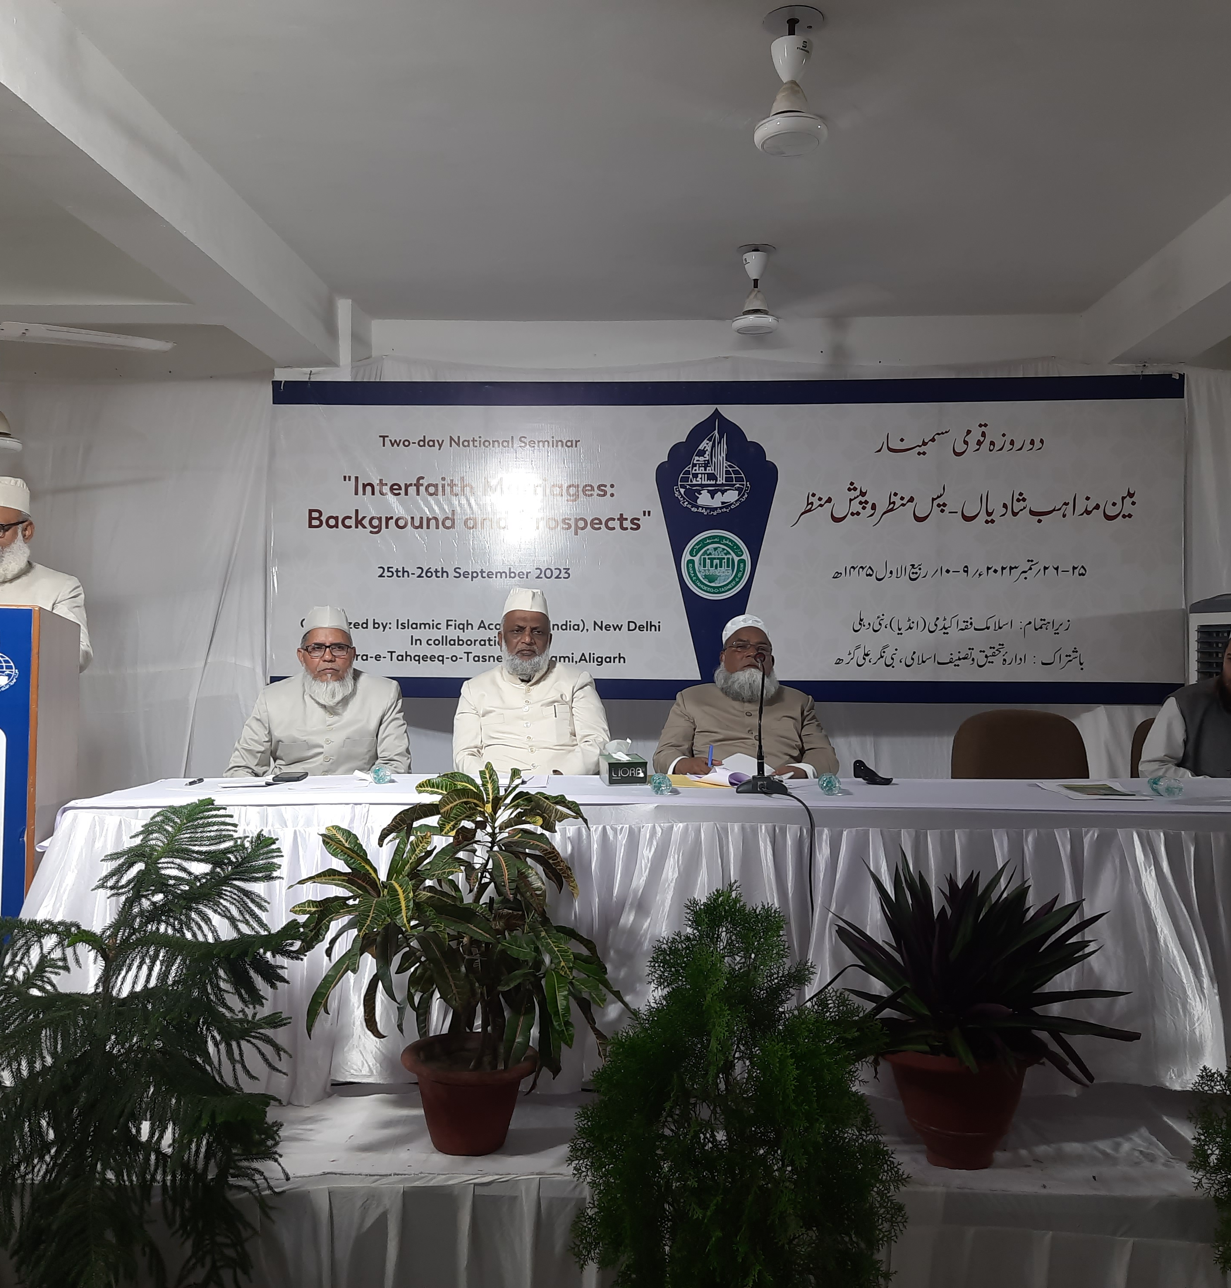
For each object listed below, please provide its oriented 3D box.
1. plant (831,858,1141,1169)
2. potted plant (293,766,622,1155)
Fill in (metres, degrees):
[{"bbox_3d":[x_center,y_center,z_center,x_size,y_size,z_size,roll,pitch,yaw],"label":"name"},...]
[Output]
[{"bbox_3d":[0.840,0.832,2.818,0.700,0.680,0.660,0,-1,0],"label":"plant"},{"bbox_3d":[-0.374,0.721,2.908,0.760,0.890,0.680,0,-1,0],"label":"potted plant"}]

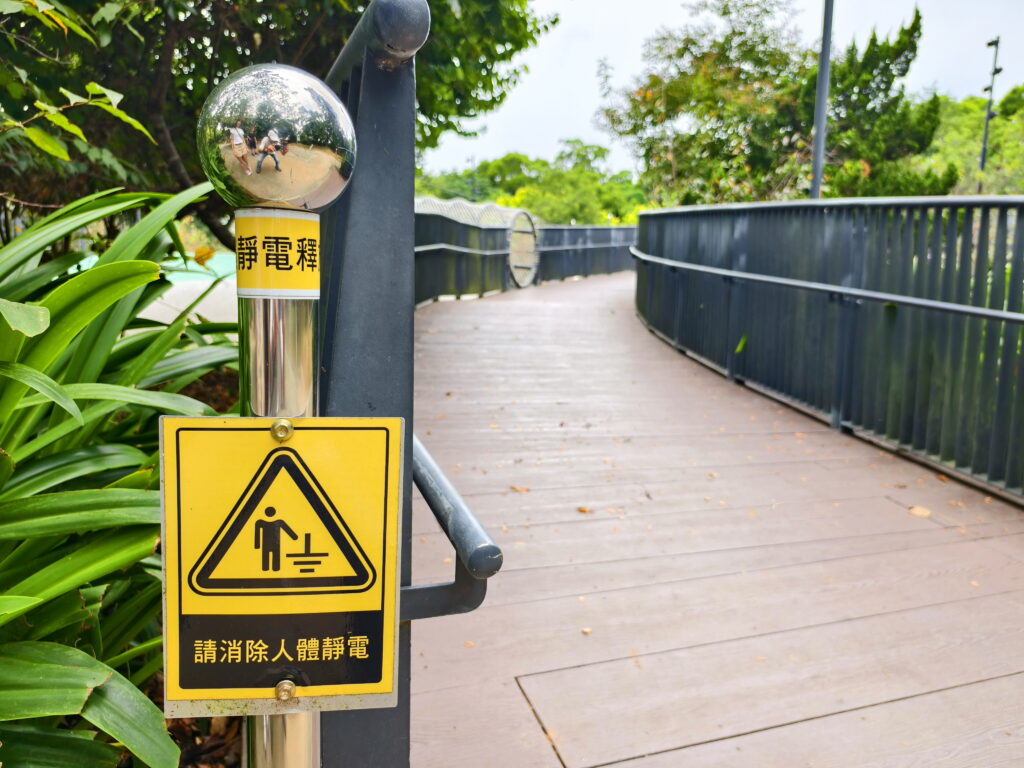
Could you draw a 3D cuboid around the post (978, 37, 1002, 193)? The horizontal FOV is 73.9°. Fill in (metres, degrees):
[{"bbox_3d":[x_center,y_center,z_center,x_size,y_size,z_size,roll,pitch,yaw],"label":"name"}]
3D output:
[{"bbox_3d":[18.133,-10.070,25.953,0.300,6.000,0.750,-2,7,-26],"label":"post"}]

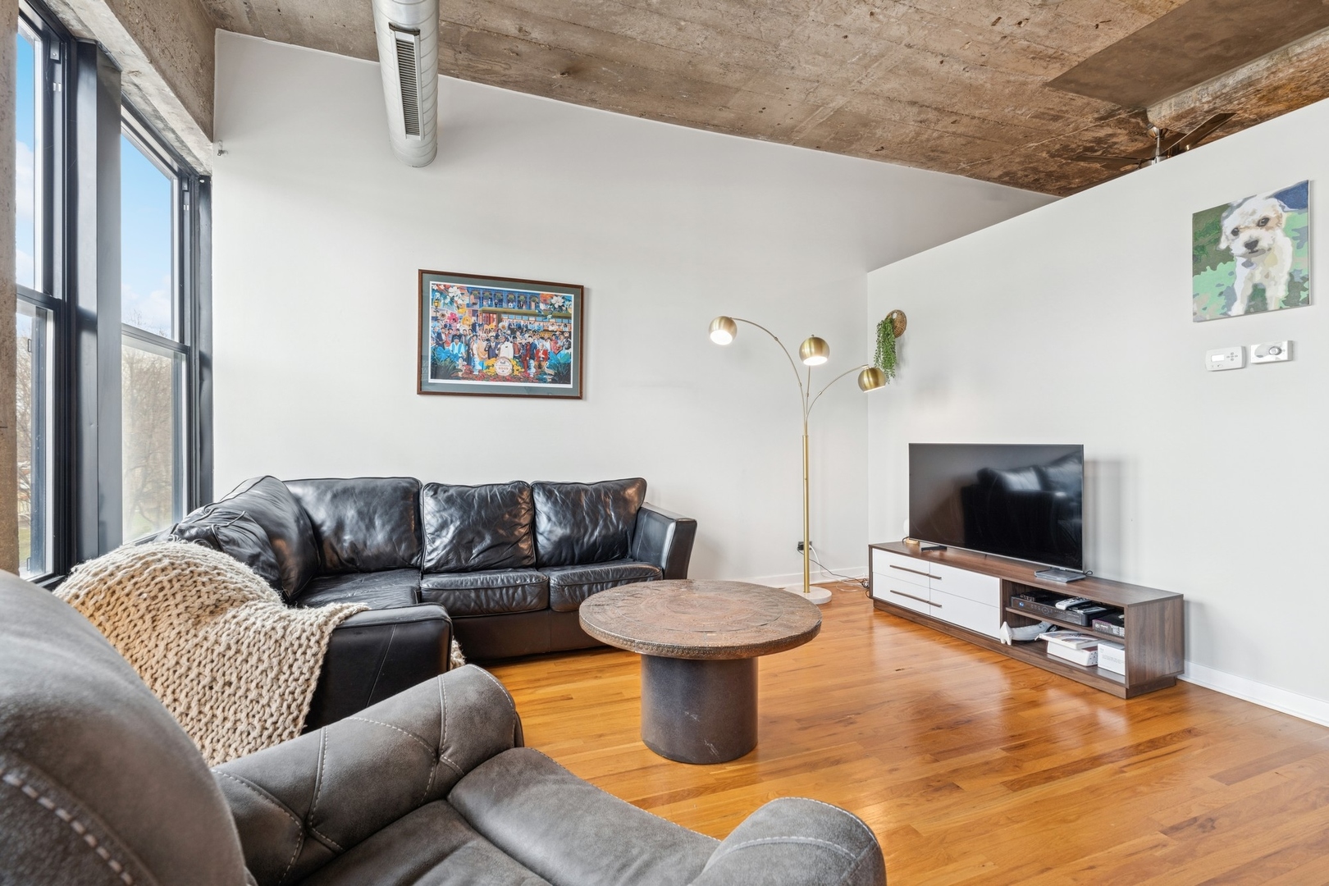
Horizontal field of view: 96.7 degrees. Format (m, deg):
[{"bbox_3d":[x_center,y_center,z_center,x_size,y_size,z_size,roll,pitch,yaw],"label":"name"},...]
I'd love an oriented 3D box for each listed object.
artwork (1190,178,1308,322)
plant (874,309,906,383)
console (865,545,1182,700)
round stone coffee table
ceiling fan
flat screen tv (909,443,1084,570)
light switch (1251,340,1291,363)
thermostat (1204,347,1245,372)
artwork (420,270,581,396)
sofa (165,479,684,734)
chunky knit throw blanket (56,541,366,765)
[{"bbox_3d":[2.553,-0.817,2.585,0.030,0.508,0.395,0,1,-21],"label":"artwork"},{"bbox_3d":[1.694,-0.734,4.527,0.200,0.565,0.235,0,1,-21],"label":"plant"},{"bbox_3d":[1.924,0.920,3.408,0.425,0.424,1.582,0,1,-23],"label":"console"},{"bbox_3d":[0.139,0.895,2.338,0.936,0.499,0.936,0,1,0],"label":"round stone coffee table"},{"bbox_3d":[3.546,-2.066,4.266,1.260,0.440,1.260,0,1,-21],"label":"ceiling fan"},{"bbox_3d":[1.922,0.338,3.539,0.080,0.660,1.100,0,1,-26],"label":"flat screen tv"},{"bbox_3d":[2.581,-0.382,2.511,0.032,0.085,0.120,0,1,-21],"label":"light switch"},{"bbox_3d":[2.525,-0.375,2.655,0.030,0.096,0.134,0,1,-21],"label":"thermostat"},{"bbox_3d":[-1.023,-0.673,3.794,1.020,0.760,0.035,0,1,-21],"label":"artwork"},{"bbox_3d":[-0.792,0.689,2.713,2.340,0.910,2.220,0,1,-21],"label":"sofa"},{"bbox_3d":[-1.180,0.564,1.647,0.740,0.620,0.620,0,1,-21],"label":"chunky knit throw blanket"}]

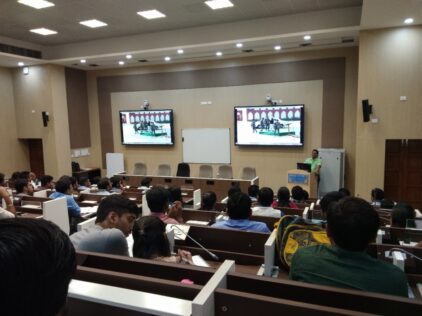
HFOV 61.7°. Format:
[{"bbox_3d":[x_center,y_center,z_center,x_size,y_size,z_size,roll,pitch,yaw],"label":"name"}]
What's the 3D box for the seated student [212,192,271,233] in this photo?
[{"bbox_3d":[0.296,0.871,3.045,0.500,1.220,0.700,1,8,22],"label":"seated student"}]

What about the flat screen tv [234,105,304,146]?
[{"bbox_3d":[1.656,-0.917,10.126,1.986,1.139,0.090,1,8,22],"label":"flat screen tv"}]

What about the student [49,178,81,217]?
[{"bbox_3d":[-1.880,0.830,4.854,0.500,1.200,0.720,2,8,30],"label":"student"}]

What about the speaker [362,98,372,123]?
[{"bbox_3d":[3.185,-0.958,7.200,0.150,0.450,0.130,-12,11,-25],"label":"speaker"}]

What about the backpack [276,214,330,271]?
[{"bbox_3d":[0.628,0.568,2.360,0.350,0.410,0.200,-1,7,3],"label":"backpack"}]

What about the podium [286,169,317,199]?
[{"bbox_3d":[2.136,0.909,8.376,0.580,1.240,0.500,3,9,34],"label":"podium"}]

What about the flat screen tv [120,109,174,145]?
[{"bbox_3d":[-2.095,-1.003,11.640,1.986,1.139,0.090,1,8,22],"label":"flat screen tv"}]

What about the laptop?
[{"bbox_3d":[2.212,0.243,8.330,0.360,0.220,0.270,4,9,36],"label":"laptop"}]

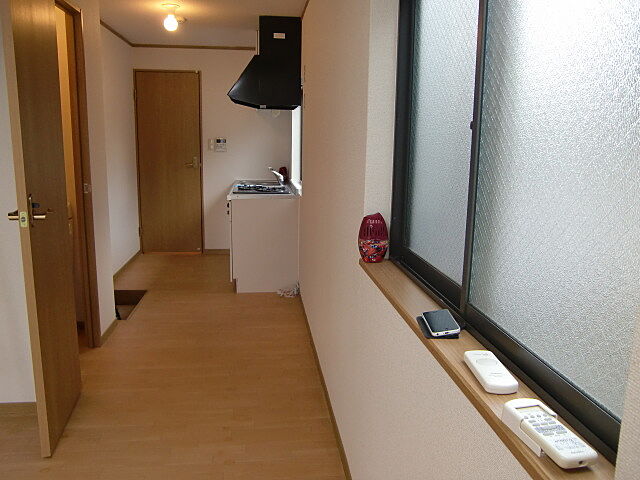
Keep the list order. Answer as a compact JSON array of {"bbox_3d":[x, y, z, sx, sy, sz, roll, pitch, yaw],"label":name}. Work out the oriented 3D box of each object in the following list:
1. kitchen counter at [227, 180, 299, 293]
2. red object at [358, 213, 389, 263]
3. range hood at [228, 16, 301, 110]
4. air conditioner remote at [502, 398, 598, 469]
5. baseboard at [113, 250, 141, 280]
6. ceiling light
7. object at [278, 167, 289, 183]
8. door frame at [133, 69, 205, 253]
[{"bbox_3d":[-0.557,-0.107,5.122,0.600,0.845,1.540,0,11,-7],"label":"kitchen counter"},{"bbox_3d":[0.181,-0.014,1.746,0.098,0.164,0.074,1,11,0],"label":"red object"},{"bbox_3d":[-0.472,-1.459,4.361,0.585,0.680,0.600,0,11,-7],"label":"range hood"},{"bbox_3d":[0.324,0.271,0.739,0.060,0.030,0.140,-1,11,-12],"label":"air conditioner remote"},{"bbox_3d":[-1.946,0.249,5.235,0.015,0.060,1.120,0,11,-7],"label":"baseboard"},{"bbox_3d":[-1.061,-1.584,3.686,0.132,0.180,0.132,0,11,-7],"label":"ceiling light"},{"bbox_3d":[-0.383,-0.690,5.511,0.098,0.168,0.074,1,11,2],"label":"object"},{"bbox_3d":[-1.635,-0.811,5.655,0.675,1.980,0.070,0,11,-7],"label":"door frame"}]

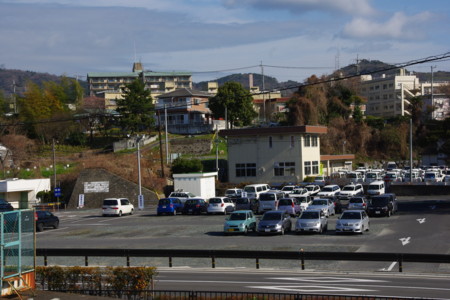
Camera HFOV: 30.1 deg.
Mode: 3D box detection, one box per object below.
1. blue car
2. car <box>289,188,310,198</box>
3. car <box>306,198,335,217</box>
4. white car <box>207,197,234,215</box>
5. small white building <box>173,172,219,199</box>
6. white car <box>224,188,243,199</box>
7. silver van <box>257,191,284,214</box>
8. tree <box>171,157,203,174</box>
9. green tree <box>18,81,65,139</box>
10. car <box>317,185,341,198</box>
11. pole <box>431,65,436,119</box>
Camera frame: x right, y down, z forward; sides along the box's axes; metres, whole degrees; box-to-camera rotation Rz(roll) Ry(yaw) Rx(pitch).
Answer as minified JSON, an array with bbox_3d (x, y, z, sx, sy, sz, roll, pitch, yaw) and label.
[{"bbox_3d":[-4.910,5.256,78.662,1.680,1.530,3.850,-2,-1,15],"label":"blue car"},{"bbox_3d":[7.941,4.992,89.500,1.550,1.470,3.750,-2,-1,20],"label":"car"},{"bbox_3d":[8.890,5.351,77.316,1.700,1.520,4.400,-2,-1,15],"label":"car"},{"bbox_3d":[-0.446,5.567,83.317,1.690,1.600,3.950,-2,-1,14],"label":"white car"},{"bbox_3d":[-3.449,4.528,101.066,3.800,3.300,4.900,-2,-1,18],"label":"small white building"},{"bbox_3d":[1.230,5.395,99.516,1.475,1.520,3.400,-2,-1,20],"label":"white car"},{"bbox_3d":[4.447,4.763,77.180,1.700,1.900,4.500,-2,-1,15],"label":"silver van"},{"bbox_3d":[-4.843,2.236,107.000,3.900,2.810,3.300,-2,-1,0],"label":"tree"},{"bbox_3d":[-34.918,-7.834,160.000,8.300,10.510,7.500,-2,-1,0],"label":"green tree"},{"bbox_3d":[12.217,4.904,97.533,1.690,1.500,4.300,-2,-1,17],"label":"car"},{"bbox_3d":[46.981,-13.104,190.132,0.350,12.600,0.350,-1,-1,0],"label":"pole"}]

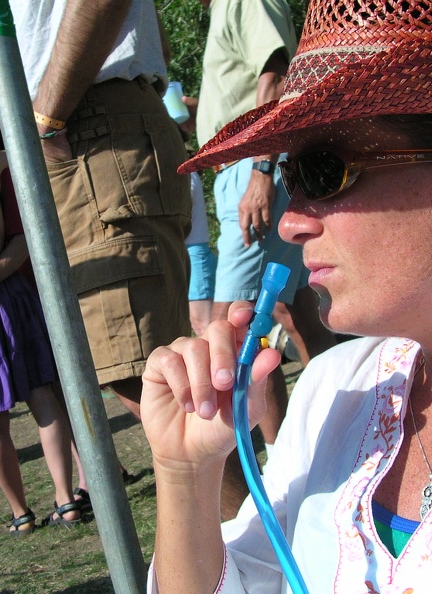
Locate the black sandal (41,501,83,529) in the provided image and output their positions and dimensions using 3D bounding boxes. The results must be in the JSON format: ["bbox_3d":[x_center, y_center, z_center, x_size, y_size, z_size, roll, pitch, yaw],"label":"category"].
[{"bbox_3d":[-0.628,0.879,3.420,0.095,0.100,0.250,-6,-1,-38],"label":"black sandal"}]

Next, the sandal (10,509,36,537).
[{"bbox_3d":[-0.770,0.894,3.370,0.095,0.100,0.250,-6,-1,-25],"label":"sandal"}]

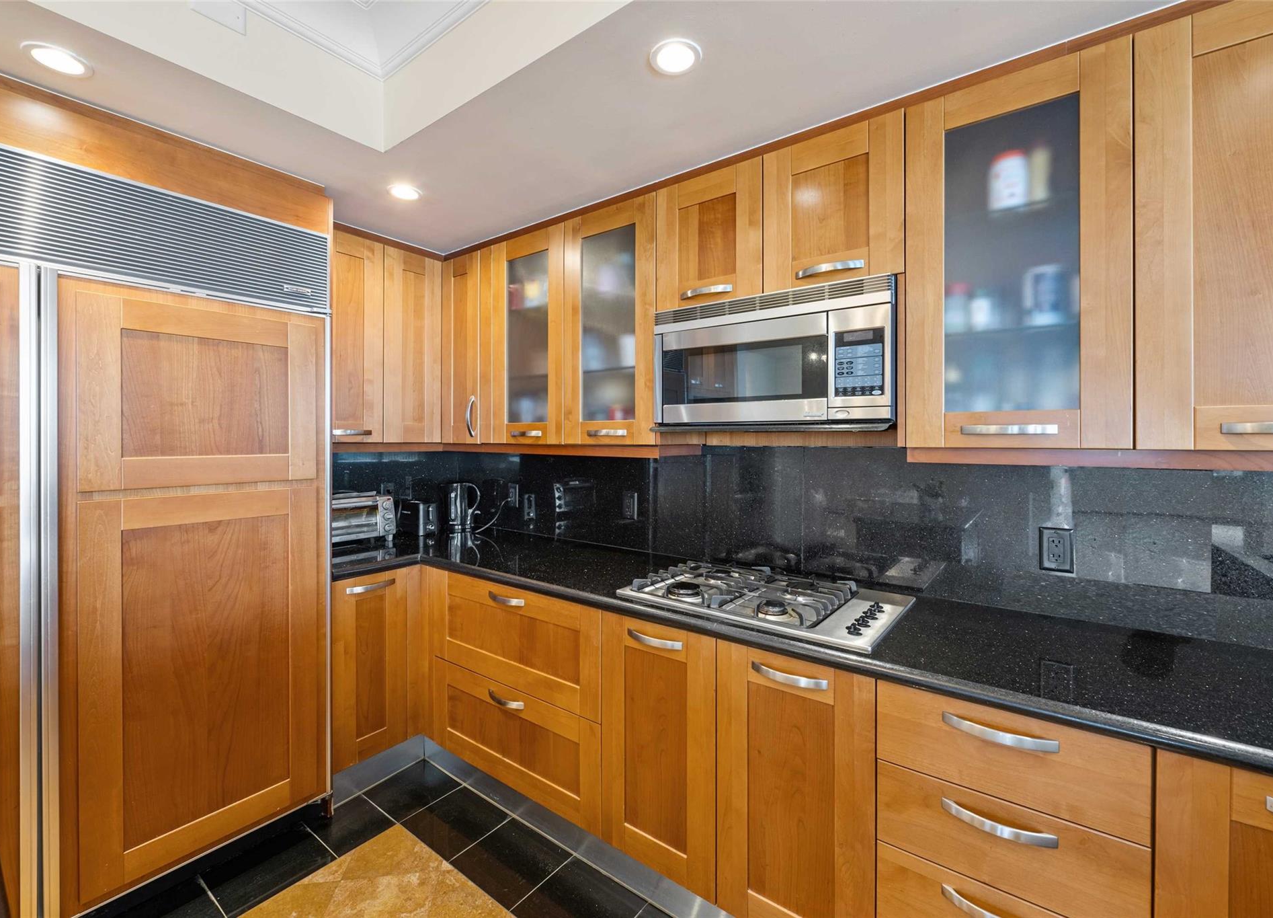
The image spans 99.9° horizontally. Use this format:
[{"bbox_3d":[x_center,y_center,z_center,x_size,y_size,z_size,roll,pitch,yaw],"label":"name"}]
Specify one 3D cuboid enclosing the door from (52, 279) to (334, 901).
[{"bbox_3d":[-1.365,0.368,1.719,0.060,1.745,0.668,1,2,37],"label":"door"}]

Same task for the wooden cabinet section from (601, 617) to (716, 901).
[{"bbox_3d":[0.206,0.835,1.770,0.403,0.733,0.520,2,3,37],"label":"wooden cabinet section"}]

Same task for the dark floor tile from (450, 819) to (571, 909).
[{"bbox_3d":[-0.415,1.350,1.801,0.311,0.010,0.278,1,1,37],"label":"dark floor tile"}]

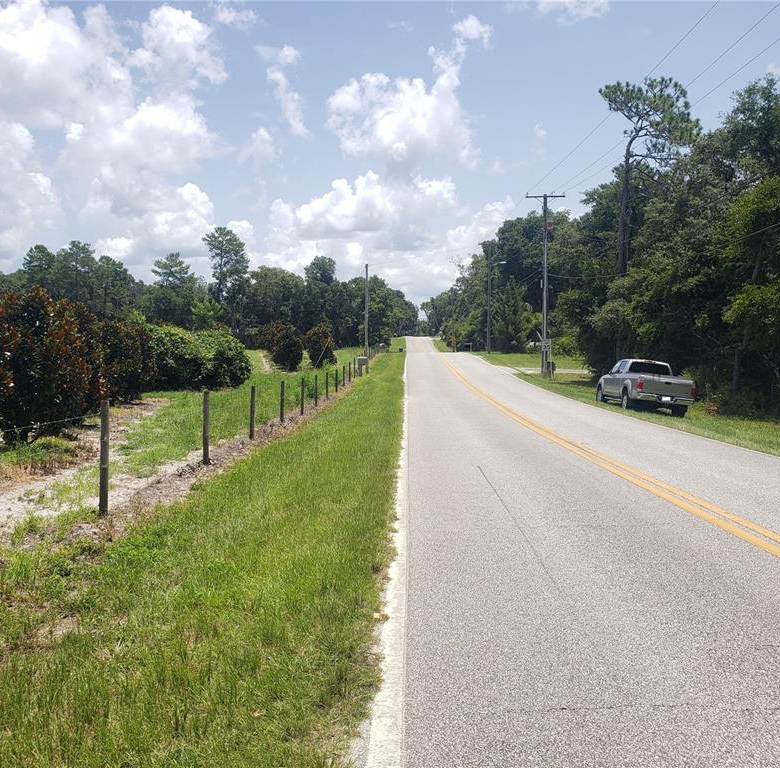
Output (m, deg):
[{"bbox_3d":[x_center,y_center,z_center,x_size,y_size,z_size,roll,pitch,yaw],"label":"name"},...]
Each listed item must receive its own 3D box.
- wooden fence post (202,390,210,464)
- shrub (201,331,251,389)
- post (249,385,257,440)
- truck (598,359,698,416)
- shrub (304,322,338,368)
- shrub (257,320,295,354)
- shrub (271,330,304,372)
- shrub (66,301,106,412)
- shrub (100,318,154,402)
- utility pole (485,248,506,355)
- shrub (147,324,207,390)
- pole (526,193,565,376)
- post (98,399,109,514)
[{"bbox_3d":[-2.959,0.705,12.400,0.095,1.200,0.095,0,1,1],"label":"wooden fence post"},{"bbox_3d":[-8.607,-1.274,40.000,2.700,3.050,2.700,0,1,1],"label":"shrub"},{"bbox_3d":[-2.993,0.629,16.800,0.095,1.190,0.095,0,1,1],"label":"post"},{"bbox_3d":[8.980,0.020,27.400,1.970,1.810,5.600,6,3,1],"label":"truck"},{"bbox_3d":[-4.988,-2.803,56.000,2.450,3.300,2.400,0,2,0],"label":"shrub"},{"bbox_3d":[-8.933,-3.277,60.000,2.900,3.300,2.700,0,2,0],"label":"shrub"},{"bbox_3d":[-7.597,-2.409,57.000,2.500,3.100,2.400,0,2,0],"label":"shrub"},{"bbox_3d":[-9.196,-0.807,23.000,1.600,3.350,1.600,0,1,1],"label":"shrub"},{"bbox_3d":[-10.069,-0.901,29.500,2.100,3.200,2.200,0,2,0],"label":"shrub"},{"bbox_3d":[11.042,-8.687,80.500,2.200,11.100,0.500,0,2,0],"label":"utility pole"},{"bbox_3d":[-10.271,-1.275,37.000,2.900,3.150,2.700,0,2,0],"label":"shrub"},{"bbox_3d":[9.604,-6.127,47.500,2.400,11.400,0.350,0,1,1],"label":"pole"},{"bbox_3d":[-3.012,0.777,8.100,0.095,1.210,0.095,1,1,1],"label":"post"}]

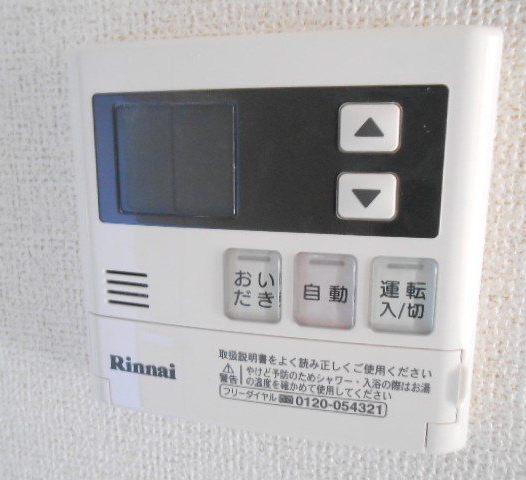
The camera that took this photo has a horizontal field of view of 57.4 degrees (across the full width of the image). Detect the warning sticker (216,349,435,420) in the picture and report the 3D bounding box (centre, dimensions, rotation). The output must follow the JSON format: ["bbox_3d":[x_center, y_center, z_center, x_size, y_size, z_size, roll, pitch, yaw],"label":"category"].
[{"bbox_3d":[0.018,0.045,0.148,0.065,0.017,0.001,3,11,13],"label":"warning sticker"}]

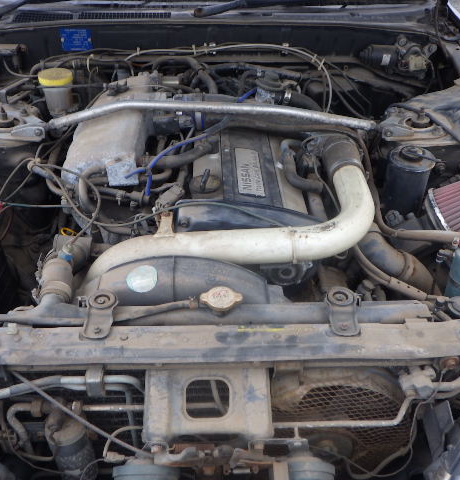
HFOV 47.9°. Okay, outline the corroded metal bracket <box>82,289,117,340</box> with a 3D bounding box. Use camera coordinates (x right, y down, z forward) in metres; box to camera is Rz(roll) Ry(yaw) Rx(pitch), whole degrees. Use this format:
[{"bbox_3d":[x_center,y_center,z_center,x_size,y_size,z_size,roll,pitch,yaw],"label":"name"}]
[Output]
[{"bbox_3d":[-0.219,0.125,0.870,0.053,0.028,0.093,-1,37,-1],"label":"corroded metal bracket"}]

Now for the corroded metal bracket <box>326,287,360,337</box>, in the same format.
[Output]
[{"bbox_3d":[0.191,0.120,0.870,0.053,0.028,0.093,-1,37,-1],"label":"corroded metal bracket"}]

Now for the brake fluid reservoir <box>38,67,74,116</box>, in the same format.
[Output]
[{"bbox_3d":[-0.431,-0.367,1.285,0.085,0.105,0.085,-1,37,-1],"label":"brake fluid reservoir"}]

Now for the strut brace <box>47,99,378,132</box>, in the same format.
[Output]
[{"bbox_3d":[-0.041,-0.295,1.225,0.775,0.060,0.045,-1,37,-1],"label":"strut brace"}]

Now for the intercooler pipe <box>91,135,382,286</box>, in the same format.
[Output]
[{"bbox_3d":[-0.002,-0.061,1.037,0.555,0.225,0.260,-1,37,-1],"label":"intercooler pipe"}]

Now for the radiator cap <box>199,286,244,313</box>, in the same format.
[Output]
[{"bbox_3d":[-0.015,0.105,0.895,0.073,0.028,0.050,-1,37,-1],"label":"radiator cap"}]

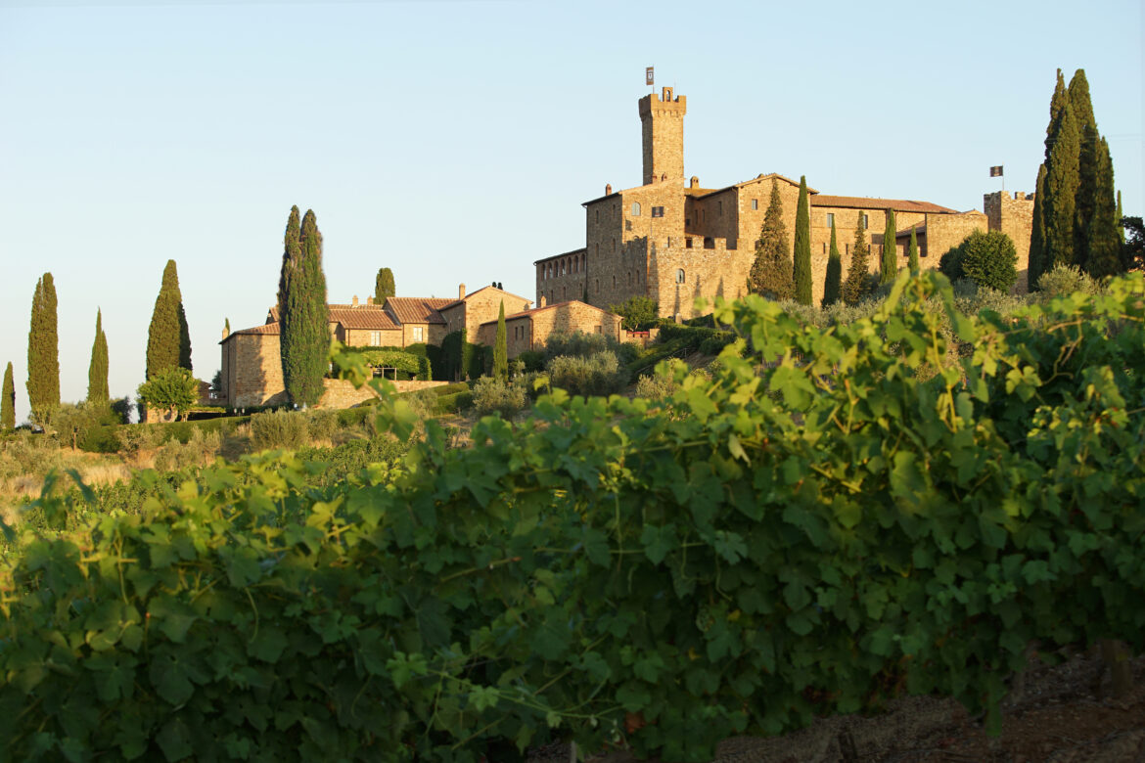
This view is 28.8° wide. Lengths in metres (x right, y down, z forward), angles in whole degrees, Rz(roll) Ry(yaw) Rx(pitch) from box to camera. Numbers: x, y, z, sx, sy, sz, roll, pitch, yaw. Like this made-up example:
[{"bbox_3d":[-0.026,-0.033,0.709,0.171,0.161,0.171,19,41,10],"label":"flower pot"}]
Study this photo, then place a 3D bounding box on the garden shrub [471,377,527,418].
[{"bbox_3d":[-7.390,1.670,224.000,5.810,4.430,5.200,0,-2,0],"label":"garden shrub"}]

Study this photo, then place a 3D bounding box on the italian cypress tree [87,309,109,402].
[{"bbox_3d":[-52.340,-2.380,246.000,2.490,11.790,2.400,0,-2,0],"label":"italian cypress tree"}]

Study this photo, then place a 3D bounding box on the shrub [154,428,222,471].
[{"bbox_3d":[-31.829,5.702,184.000,5.662,3.559,4.813,0,-2,0],"label":"shrub"}]

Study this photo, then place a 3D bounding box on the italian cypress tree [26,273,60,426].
[{"bbox_3d":[-55.890,-3.310,235.000,3.510,16.430,3.400,0,-2,0],"label":"italian cypress tree"}]

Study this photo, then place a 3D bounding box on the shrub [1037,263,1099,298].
[{"bbox_3d":[58.390,-11.690,262.000,7.260,4.610,5.800,0,-2,0],"label":"shrub"}]

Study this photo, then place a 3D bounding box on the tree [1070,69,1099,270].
[{"bbox_3d":[59.605,-24.459,260.000,3.658,24.116,3.658,0,-2,0],"label":"tree"}]

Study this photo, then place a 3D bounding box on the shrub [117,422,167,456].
[{"bbox_3d":[-37.481,5.074,194.000,4.605,2.900,4.145,0,-2,0],"label":"shrub"}]

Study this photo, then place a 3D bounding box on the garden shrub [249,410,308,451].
[{"bbox_3d":[-26.332,4.352,200.000,5.451,3.693,4.633,0,-2,0],"label":"garden shrub"}]

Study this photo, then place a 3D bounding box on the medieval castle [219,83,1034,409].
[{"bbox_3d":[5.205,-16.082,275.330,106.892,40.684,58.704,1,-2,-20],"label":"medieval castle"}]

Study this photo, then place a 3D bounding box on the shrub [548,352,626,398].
[{"bbox_3d":[1.590,-0.670,233.000,8.400,5.330,6.600,0,-2,0],"label":"shrub"}]

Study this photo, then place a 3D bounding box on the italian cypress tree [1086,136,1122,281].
[{"bbox_3d":[61.403,-19.940,257.000,4.067,16.495,4.067,0,-2,0],"label":"italian cypress tree"}]

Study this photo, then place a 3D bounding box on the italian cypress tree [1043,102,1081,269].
[{"bbox_3d":[56.325,-22.282,256.000,4.276,19.694,4.276,0,-2,0],"label":"italian cypress tree"}]

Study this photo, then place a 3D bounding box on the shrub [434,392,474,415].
[{"bbox_3d":[-12.280,2.250,230.000,4.450,2.480,2.600,0,-2,0],"label":"shrub"}]

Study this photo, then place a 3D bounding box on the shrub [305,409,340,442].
[{"bbox_3d":[-22.688,4.085,202.000,3.019,3.108,3.019,0,-2,0],"label":"shrub"}]

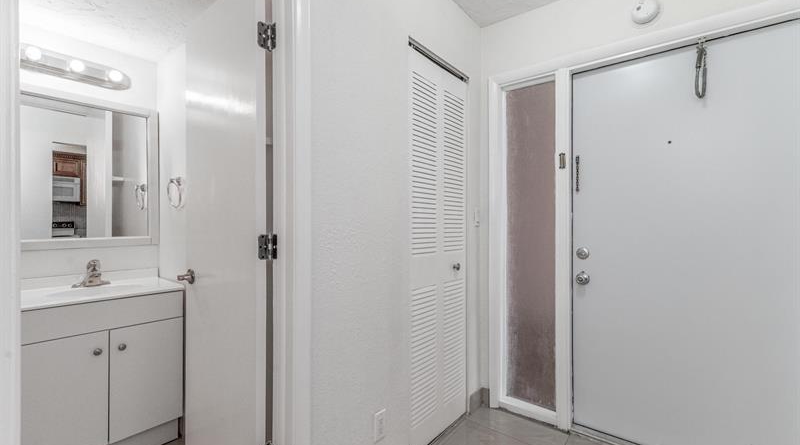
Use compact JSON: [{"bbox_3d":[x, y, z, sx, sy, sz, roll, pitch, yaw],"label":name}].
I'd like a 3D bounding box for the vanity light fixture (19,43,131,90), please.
[{"bbox_3d":[-1.672,-0.805,1.831,0.150,0.115,0.500,0,0,38],"label":"vanity light fixture"}]

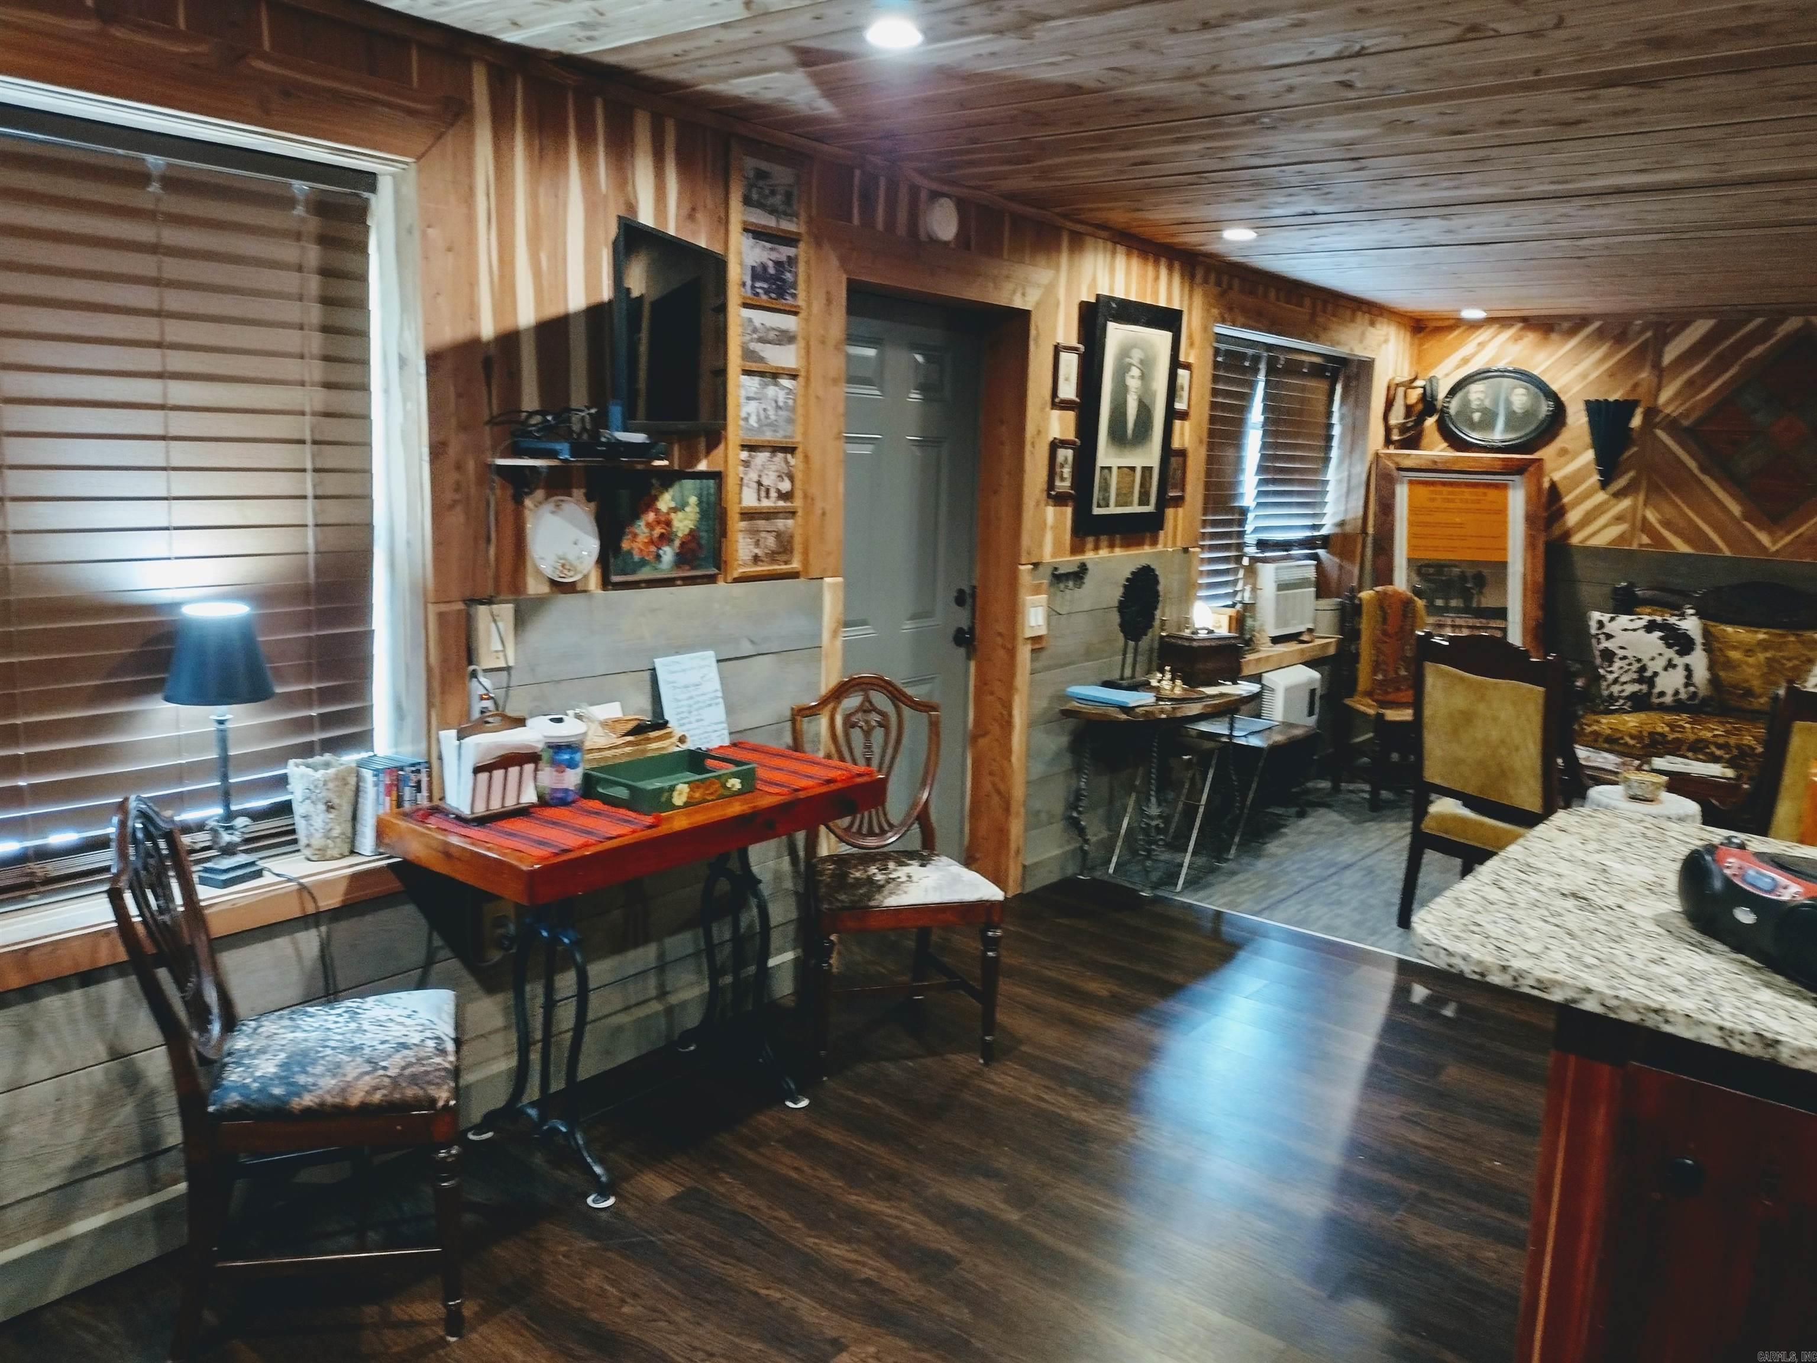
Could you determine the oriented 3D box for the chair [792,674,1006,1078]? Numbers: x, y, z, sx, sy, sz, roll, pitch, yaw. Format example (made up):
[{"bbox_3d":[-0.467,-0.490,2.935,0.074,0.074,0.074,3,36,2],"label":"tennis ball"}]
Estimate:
[{"bbox_3d":[-0.060,0.495,3.812,0.490,0.960,0.535,-1,10,-18],"label":"chair"}]

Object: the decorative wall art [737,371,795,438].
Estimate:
[{"bbox_3d":[-0.371,-0.720,3.737,0.018,0.163,0.214,9,12,37],"label":"decorative wall art"}]

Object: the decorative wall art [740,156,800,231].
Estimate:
[{"bbox_3d":[-0.347,-1.249,3.641,0.020,0.160,0.205,9,12,37],"label":"decorative wall art"}]

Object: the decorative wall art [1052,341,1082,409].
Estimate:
[{"bbox_3d":[0.547,-1.041,4.850,0.030,0.197,0.165,9,12,37],"label":"decorative wall art"}]

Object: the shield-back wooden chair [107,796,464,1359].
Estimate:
[{"bbox_3d":[-1.099,0.660,2.595,0.535,0.945,0.520,-1,10,-17],"label":"shield-back wooden chair"}]

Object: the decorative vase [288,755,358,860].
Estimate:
[{"bbox_3d":[-1.245,0.272,3.001,0.145,0.200,0.145,9,12,37],"label":"decorative vase"}]

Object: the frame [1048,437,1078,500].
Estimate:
[{"bbox_3d":[0.536,-0.731,4.903,0.030,0.200,0.168,9,12,37],"label":"frame"}]

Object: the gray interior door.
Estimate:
[{"bbox_3d":[-0.080,-0.180,4.600,0.050,2.000,0.920,9,12,37],"label":"gray interior door"}]

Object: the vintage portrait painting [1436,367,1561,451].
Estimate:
[{"bbox_3d":[3.023,-1.400,7.250,0.575,0.405,0.060,9,12,37],"label":"vintage portrait painting"}]

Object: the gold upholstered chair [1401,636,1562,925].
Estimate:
[{"bbox_3d":[2.024,0.378,4.691,0.520,1.030,0.520,-2,10,-25],"label":"gold upholstered chair"}]

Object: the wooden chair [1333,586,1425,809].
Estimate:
[{"bbox_3d":[2.346,0.074,6.698,0.470,1.000,0.470,-1,10,-16],"label":"wooden chair"}]

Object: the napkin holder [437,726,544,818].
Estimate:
[{"bbox_3d":[-0.904,0.178,3.047,0.140,0.200,0.178,9,12,34],"label":"napkin holder"}]

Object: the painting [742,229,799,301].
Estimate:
[{"bbox_3d":[-0.359,-1.071,3.677,0.018,0.159,0.210,9,12,37],"label":"painting"}]

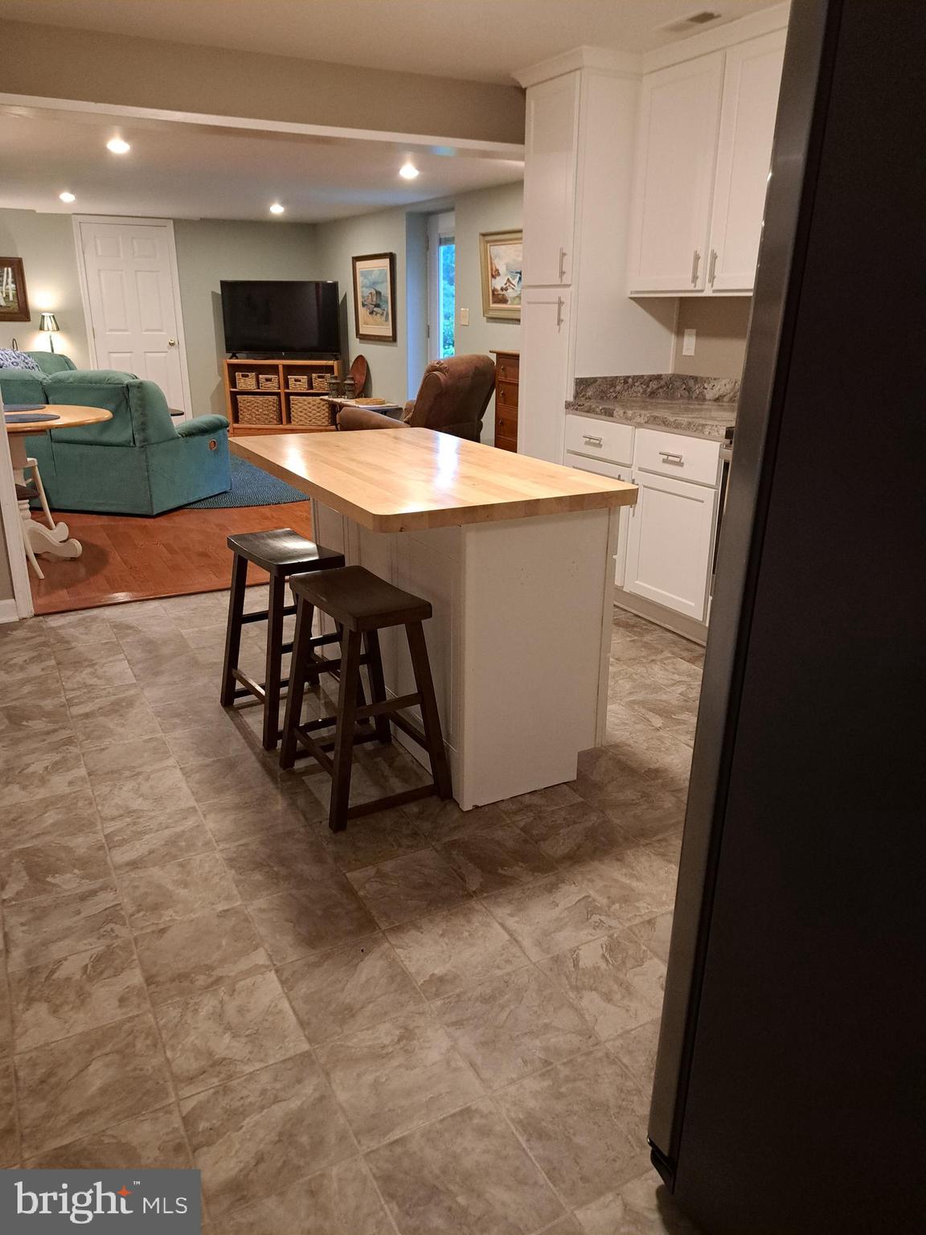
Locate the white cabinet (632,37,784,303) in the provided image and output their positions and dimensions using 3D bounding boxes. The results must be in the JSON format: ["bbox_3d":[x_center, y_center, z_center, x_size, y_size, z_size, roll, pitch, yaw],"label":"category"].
[{"bbox_3d":[1.188,-1.839,3.598,0.318,0.929,1.025,-10,23,-27],"label":"white cabinet"}]

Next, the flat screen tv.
[{"bbox_3d":[-1.788,-2.948,8.473,1.153,0.704,0.090,1,20,2],"label":"flat screen tv"}]

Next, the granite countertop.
[{"bbox_3d":[1.017,-0.960,3.829,0.650,0.140,1.060,-10,22,-26],"label":"granite countertop"}]

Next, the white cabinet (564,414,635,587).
[{"bbox_3d":[0.886,-0.601,4.210,0.610,0.780,0.530,-10,22,-26],"label":"white cabinet"}]

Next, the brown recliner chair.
[{"bbox_3d":[-0.342,-1.347,6.161,0.860,1.040,0.940,-17,26,-40],"label":"brown recliner chair"}]

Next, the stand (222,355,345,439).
[{"bbox_3d":[-1.801,-2.201,8.794,1.136,0.844,0.360,1,20,2],"label":"stand"}]

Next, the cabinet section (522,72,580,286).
[{"bbox_3d":[0.404,-2.024,4.026,0.030,0.870,0.430,-10,22,-26],"label":"cabinet section"}]

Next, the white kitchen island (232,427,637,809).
[{"bbox_3d":[-0.184,-0.097,2.977,0.808,0.891,1.399,-10,23,-27],"label":"white kitchen island"}]

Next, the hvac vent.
[{"bbox_3d":[0.875,-2.278,3.280,0.126,0.020,0.288,-10,23,-27],"label":"hvac vent"}]

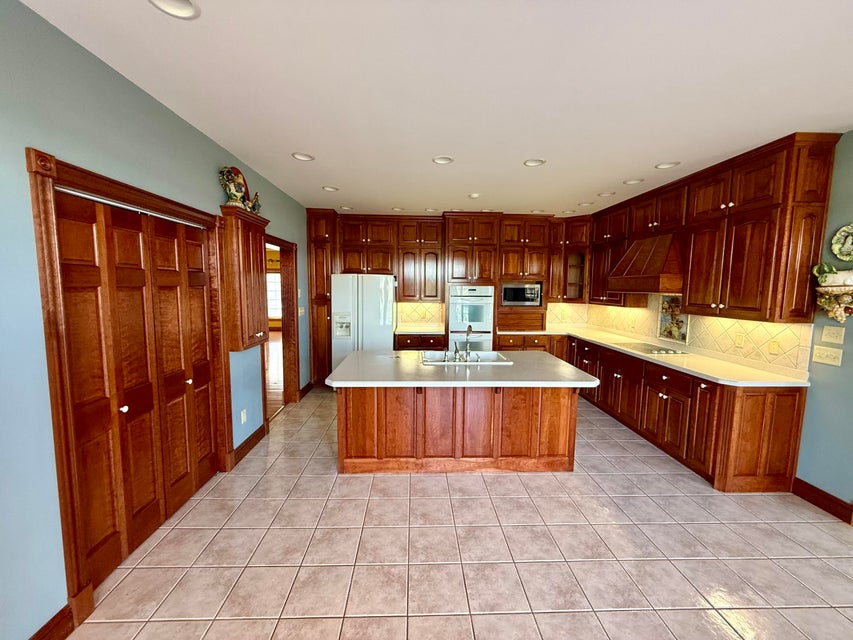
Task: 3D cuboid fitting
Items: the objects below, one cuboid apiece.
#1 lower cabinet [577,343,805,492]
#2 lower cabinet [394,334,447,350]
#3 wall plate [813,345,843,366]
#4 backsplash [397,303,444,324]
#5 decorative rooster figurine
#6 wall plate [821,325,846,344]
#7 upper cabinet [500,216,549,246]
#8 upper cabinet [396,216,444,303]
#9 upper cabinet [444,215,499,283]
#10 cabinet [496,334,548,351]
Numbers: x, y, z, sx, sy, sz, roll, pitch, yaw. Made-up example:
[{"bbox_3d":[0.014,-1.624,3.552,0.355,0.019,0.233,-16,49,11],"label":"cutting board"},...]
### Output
[{"bbox_3d":[2.637,0.831,4.074,0.610,0.875,2.650,1,6,-2],"label":"lower cabinet"},{"bbox_3d":[-0.104,0.632,5.705,0.802,0.875,0.610,1,6,-2],"label":"lower cabinet"},{"bbox_3d":[3.003,0.268,2.593,0.012,0.119,0.175,1,6,-2],"label":"wall plate"},{"bbox_3d":[-0.103,-0.107,5.887,0.780,0.385,0.020,1,6,-2],"label":"backsplash"},{"bbox_3d":[-1.595,-1.090,2.987,0.150,0.300,0.450,1,6,-2],"label":"decorative rooster figurine"},{"bbox_3d":[3.005,0.112,2.549,0.010,0.117,0.127,1,6,-2],"label":"wall plate"},{"bbox_3d":[1.512,-1.386,5.540,0.780,0.460,0.450,1,6,-2],"label":"upper cabinet"},{"bbox_3d":[-0.096,-0.965,5.643,0.754,1.320,0.340,1,6,-2],"label":"upper cabinet"},{"bbox_3d":[0.678,-1.098,5.490,0.805,1.045,0.610,1,6,-2],"label":"upper cabinet"},{"bbox_3d":[1.519,0.644,5.815,0.851,0.875,0.610,1,6,-2],"label":"cabinet"}]

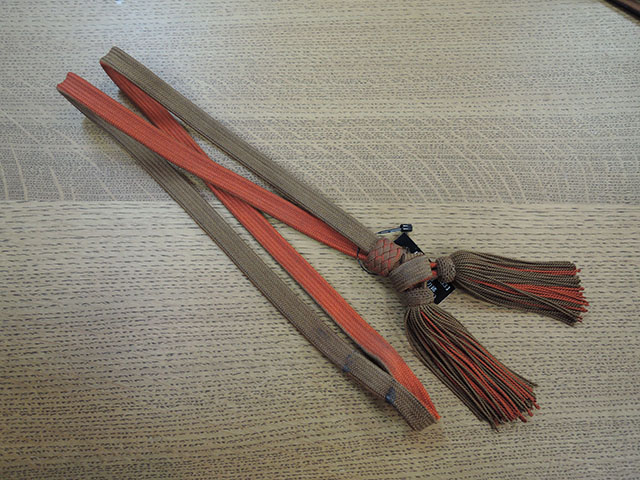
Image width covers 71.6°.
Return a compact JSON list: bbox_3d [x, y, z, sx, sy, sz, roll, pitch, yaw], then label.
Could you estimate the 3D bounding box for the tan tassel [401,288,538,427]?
[{"bbox_3d":[0.068,0.056,0.215,0.033,0.015,0.082,-41,70,-18],"label":"tan tassel"}]

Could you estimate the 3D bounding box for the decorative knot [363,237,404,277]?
[{"bbox_3d":[0.035,0.009,0.238,0.017,0.018,0.022,39,69,18],"label":"decorative knot"}]

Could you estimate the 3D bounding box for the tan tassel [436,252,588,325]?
[{"bbox_3d":[0.101,0.024,0.232,0.078,0.015,0.036,6,63,3],"label":"tan tassel"}]

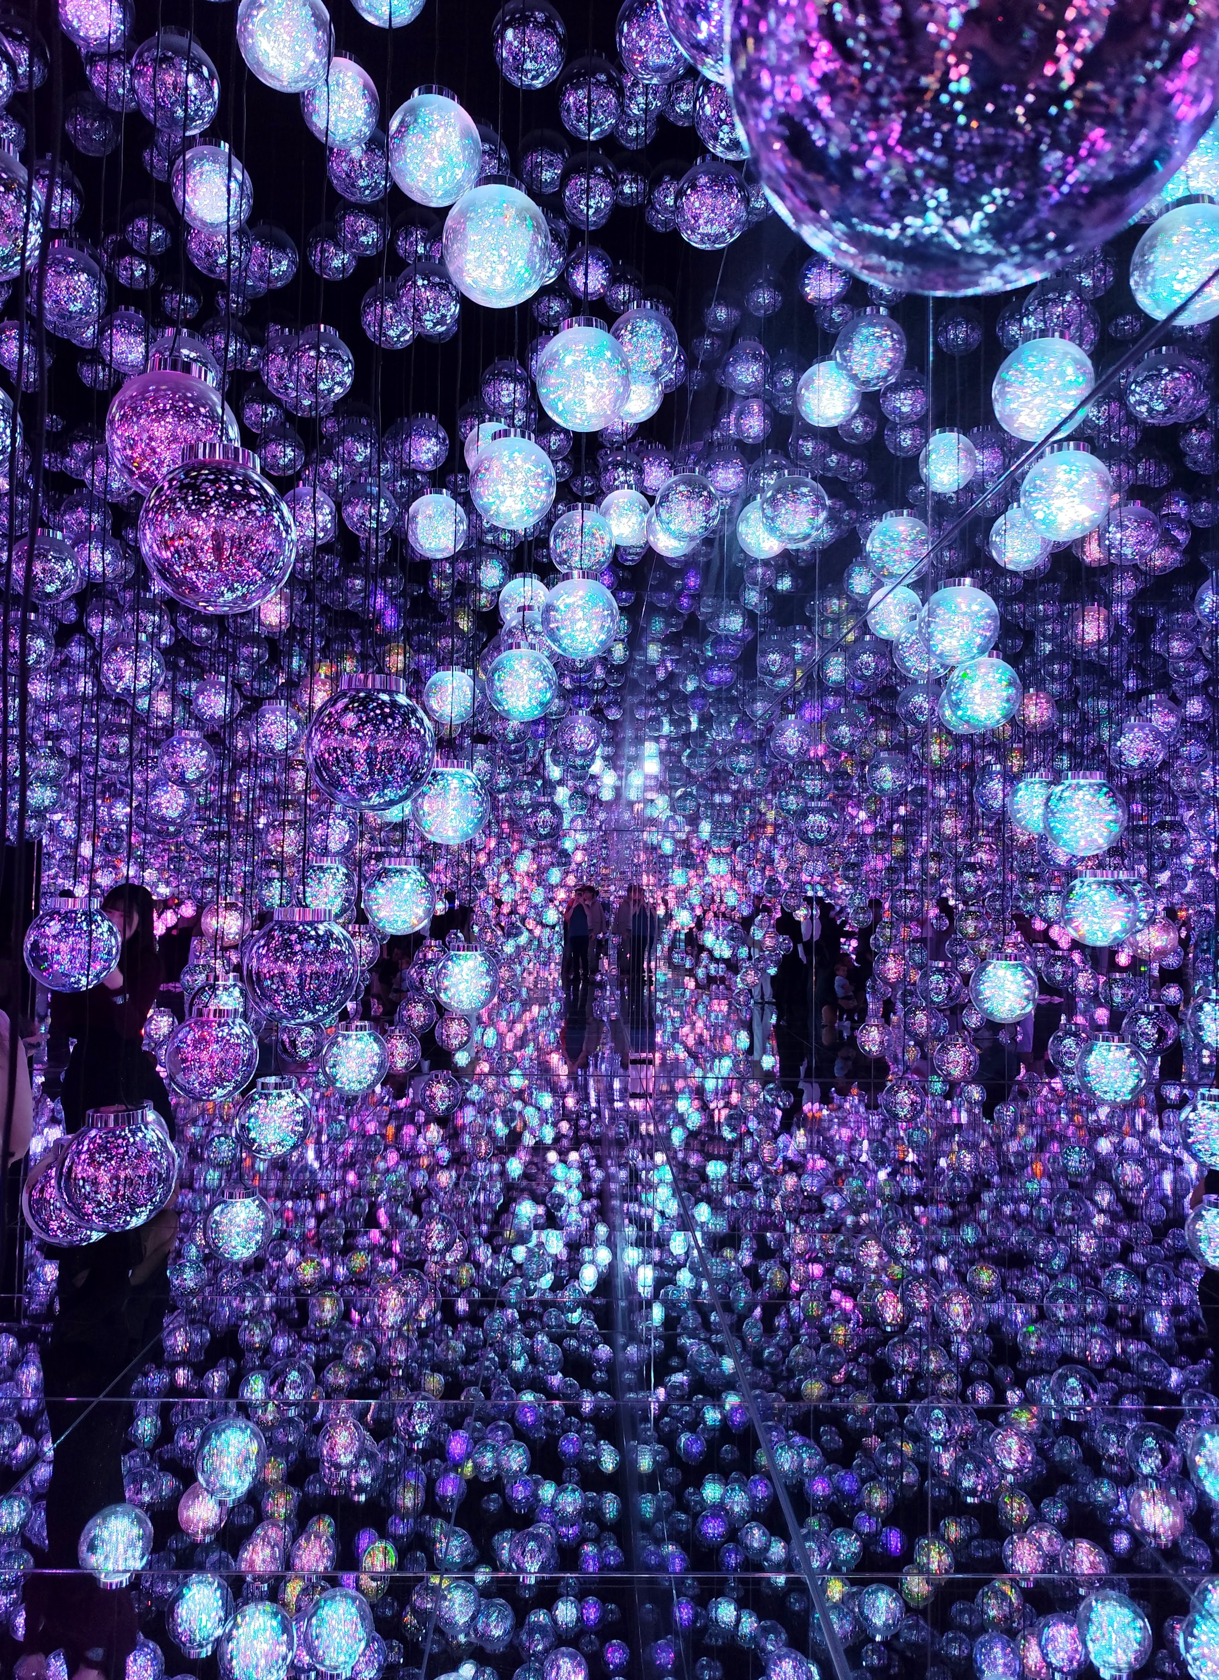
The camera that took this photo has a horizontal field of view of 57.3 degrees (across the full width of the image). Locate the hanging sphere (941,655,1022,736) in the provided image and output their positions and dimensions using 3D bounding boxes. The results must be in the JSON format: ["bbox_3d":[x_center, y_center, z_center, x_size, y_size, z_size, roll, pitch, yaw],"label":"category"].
[{"bbox_3d":[1.273,-0.502,3.795,0.243,0.253,0.243,0,-3,19],"label":"hanging sphere"}]

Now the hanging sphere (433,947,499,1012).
[{"bbox_3d":[-0.545,0.528,4.256,0.243,0.253,0.243,1,-3,-7],"label":"hanging sphere"}]

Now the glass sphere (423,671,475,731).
[{"bbox_3d":[-0.685,-0.622,4.823,0.230,0.250,0.230,0,-3,-8],"label":"glass sphere"}]

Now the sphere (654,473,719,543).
[{"bbox_3d":[0.301,-1.299,4.339,0.243,0.253,0.243,1,-3,4],"label":"sphere"}]

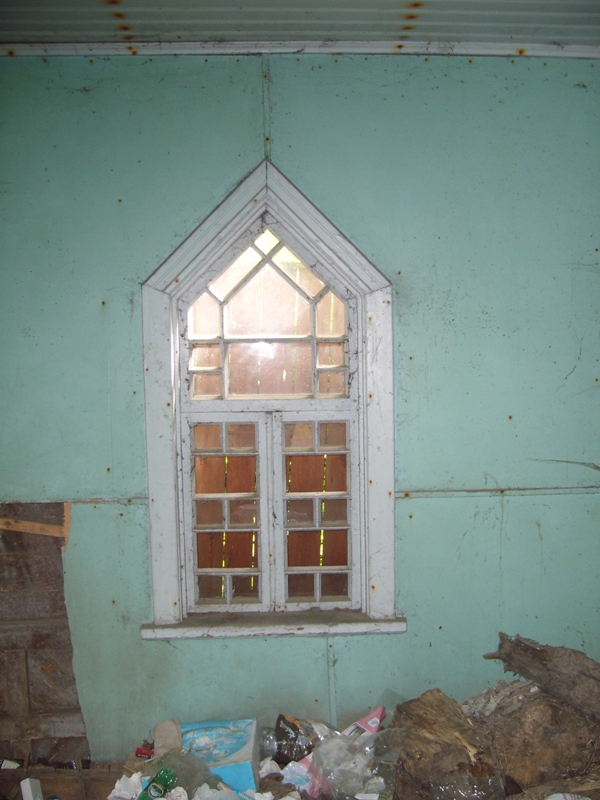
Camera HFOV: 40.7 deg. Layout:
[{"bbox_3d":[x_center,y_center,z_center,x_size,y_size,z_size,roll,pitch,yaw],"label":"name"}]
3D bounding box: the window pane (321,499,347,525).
[{"bbox_3d":[0.124,0.414,3.003,0.097,0.097,0.020,-1,3,-2],"label":"window pane"}]

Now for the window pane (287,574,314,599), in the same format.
[{"bbox_3d":[0.002,0.694,3.011,0.104,0.090,0.020,-1,3,-2],"label":"window pane"}]

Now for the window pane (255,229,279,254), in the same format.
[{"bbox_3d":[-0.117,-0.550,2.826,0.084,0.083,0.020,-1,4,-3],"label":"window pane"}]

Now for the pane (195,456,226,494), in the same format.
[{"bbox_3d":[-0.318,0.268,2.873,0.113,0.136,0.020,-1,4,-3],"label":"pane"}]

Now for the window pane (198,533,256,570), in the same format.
[{"bbox_3d":[-0.272,0.557,2.992,0.221,0.135,0.020,-1,3,-2],"label":"window pane"}]

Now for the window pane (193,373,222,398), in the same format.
[{"bbox_3d":[-0.342,-0.053,2.959,0.102,0.095,0.020,-1,3,-2],"label":"window pane"}]

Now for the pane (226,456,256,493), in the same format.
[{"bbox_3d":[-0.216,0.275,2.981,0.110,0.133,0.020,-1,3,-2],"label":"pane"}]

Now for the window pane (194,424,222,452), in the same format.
[{"bbox_3d":[-0.322,0.135,2.828,0.101,0.098,0.020,-1,3,-3],"label":"window pane"}]

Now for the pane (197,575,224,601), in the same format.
[{"bbox_3d":[-0.321,0.672,2.901,0.100,0.095,0.020,-1,4,-3],"label":"pane"}]

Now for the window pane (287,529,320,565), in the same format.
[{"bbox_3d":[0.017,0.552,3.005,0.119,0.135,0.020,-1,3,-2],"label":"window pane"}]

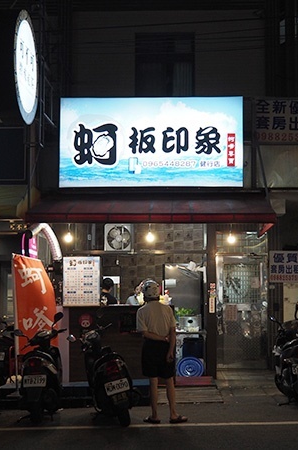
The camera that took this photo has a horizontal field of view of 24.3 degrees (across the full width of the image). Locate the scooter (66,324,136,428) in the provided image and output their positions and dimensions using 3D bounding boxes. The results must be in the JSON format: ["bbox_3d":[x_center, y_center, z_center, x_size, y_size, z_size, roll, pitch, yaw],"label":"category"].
[{"bbox_3d":[-0.514,1.746,8.201,0.700,1.130,1.800,1,-6,-14],"label":"scooter"}]

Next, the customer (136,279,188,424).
[{"bbox_3d":[0.149,1.485,8.259,0.560,1.690,0.360,0,-5,3],"label":"customer"}]

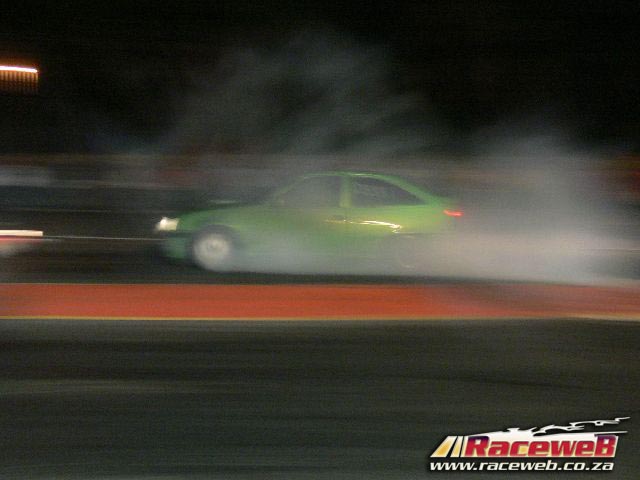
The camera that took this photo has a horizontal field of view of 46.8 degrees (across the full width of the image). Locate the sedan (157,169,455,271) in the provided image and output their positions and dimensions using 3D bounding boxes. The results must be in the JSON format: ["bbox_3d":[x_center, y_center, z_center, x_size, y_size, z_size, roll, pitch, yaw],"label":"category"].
[{"bbox_3d":[-0.145,-0.325,10.350,4.050,1.340,1.670,0,6,-2],"label":"sedan"}]

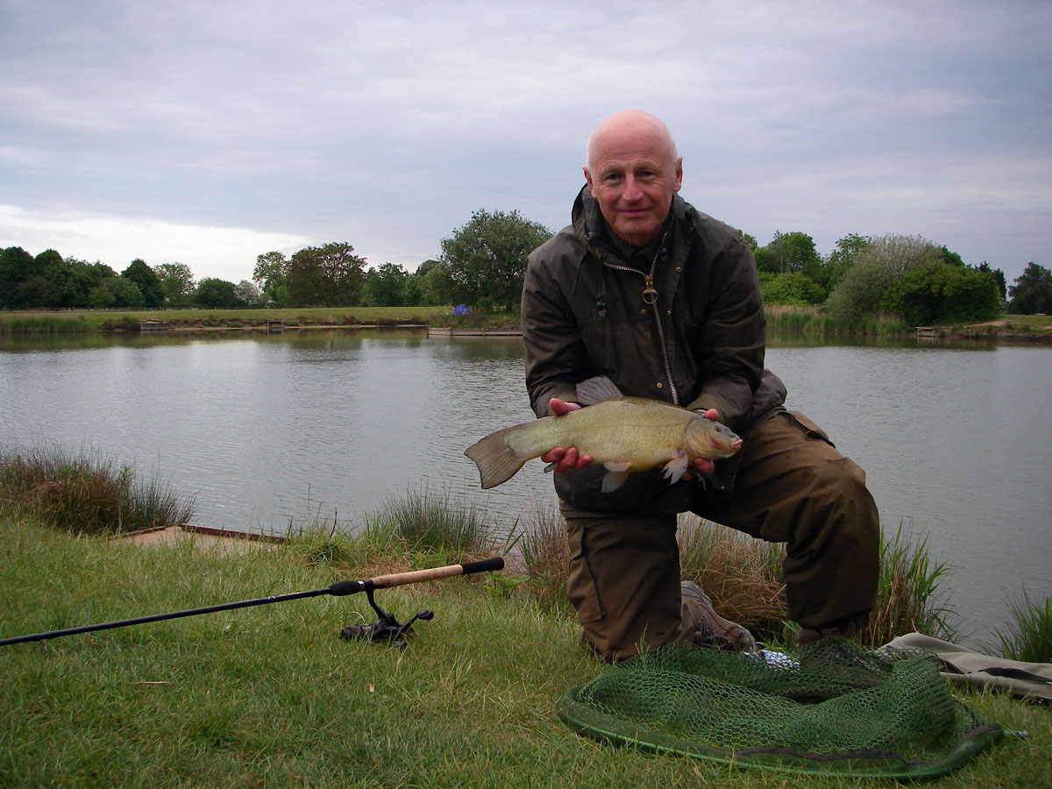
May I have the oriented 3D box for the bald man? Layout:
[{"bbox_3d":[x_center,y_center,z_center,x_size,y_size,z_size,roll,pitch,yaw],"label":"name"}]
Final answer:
[{"bbox_3d":[0.355,0.000,2.360,0.730,1.130,0.840,0,4,3],"label":"bald man"}]

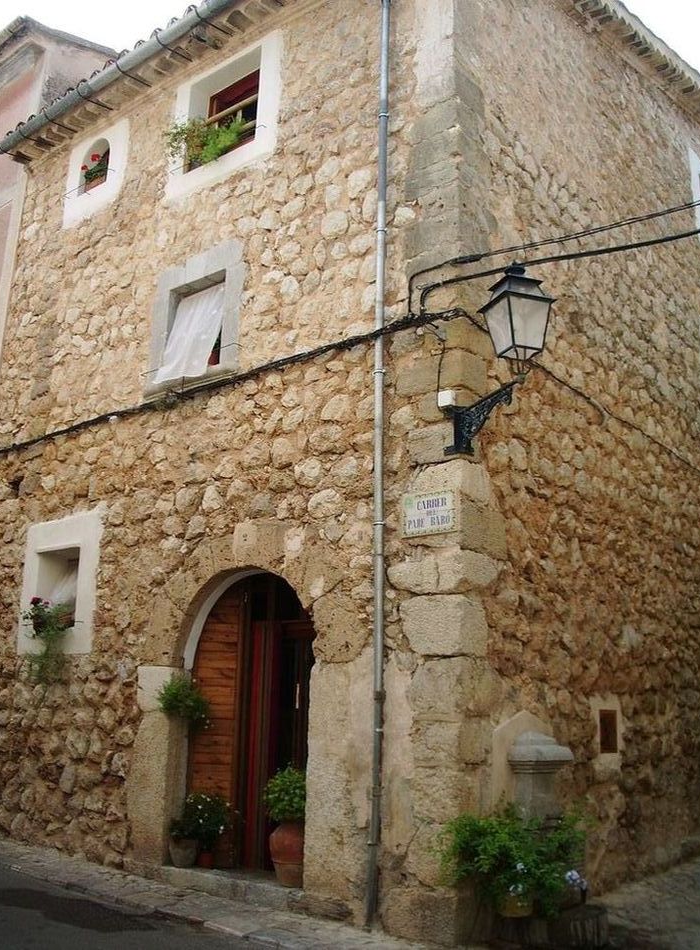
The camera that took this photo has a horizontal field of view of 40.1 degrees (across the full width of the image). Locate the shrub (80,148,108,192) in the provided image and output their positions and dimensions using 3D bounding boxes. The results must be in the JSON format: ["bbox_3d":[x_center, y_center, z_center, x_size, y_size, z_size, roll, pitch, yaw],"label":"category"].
[{"bbox_3d":[-3.242,-3.897,12.329,0.440,0.560,0.270,-10,-18,38],"label":"shrub"}]

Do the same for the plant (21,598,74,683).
[{"bbox_3d":[-3.428,1.843,10.726,0.720,0.920,0.360,-10,-18,38],"label":"plant"}]

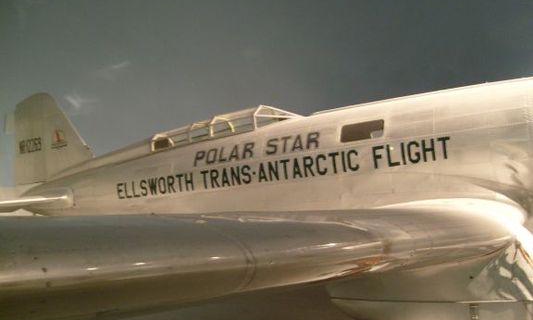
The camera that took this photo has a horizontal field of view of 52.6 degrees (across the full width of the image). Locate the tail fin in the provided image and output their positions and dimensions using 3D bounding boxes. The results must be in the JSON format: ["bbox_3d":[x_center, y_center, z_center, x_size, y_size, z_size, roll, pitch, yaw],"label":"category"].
[{"bbox_3d":[-3.200,-0.380,8.100,1.620,1.400,0.170,-6,-8,26],"label":"tail fin"}]

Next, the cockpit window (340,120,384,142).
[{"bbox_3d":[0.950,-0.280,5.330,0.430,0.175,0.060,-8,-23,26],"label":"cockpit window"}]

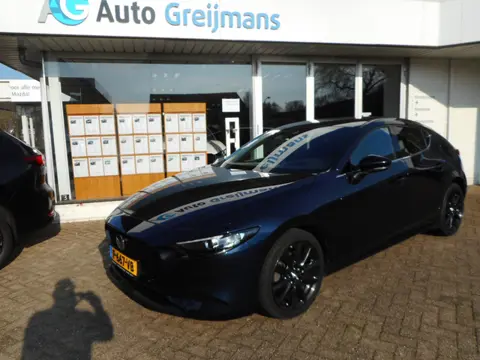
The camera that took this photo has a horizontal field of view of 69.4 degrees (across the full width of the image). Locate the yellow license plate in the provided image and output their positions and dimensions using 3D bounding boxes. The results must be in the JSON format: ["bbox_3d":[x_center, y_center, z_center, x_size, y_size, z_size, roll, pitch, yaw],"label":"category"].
[{"bbox_3d":[-0.864,0.587,2.566,0.020,0.110,0.520,-8,10,-38],"label":"yellow license plate"}]

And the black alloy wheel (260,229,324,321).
[{"bbox_3d":[0.343,0.670,2.528,0.650,0.650,0.220,-8,10,-38],"label":"black alloy wheel"}]

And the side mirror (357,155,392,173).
[{"bbox_3d":[1.119,-0.134,2.905,0.160,0.140,0.230,-8,10,-38],"label":"side mirror"}]

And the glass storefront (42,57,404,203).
[{"bbox_3d":[0.122,-1.051,6.528,6.750,2.420,0.250,-4,8,-14],"label":"glass storefront"}]

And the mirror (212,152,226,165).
[{"bbox_3d":[-0.217,-0.254,4.189,0.160,0.140,0.230,-8,10,-38],"label":"mirror"}]

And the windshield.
[{"bbox_3d":[0.486,-0.320,3.550,0.950,0.150,1.420,-41,28,-28],"label":"windshield"}]

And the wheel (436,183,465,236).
[{"bbox_3d":[2.479,0.359,4.192,0.650,0.650,0.220,-8,10,-38],"label":"wheel"}]

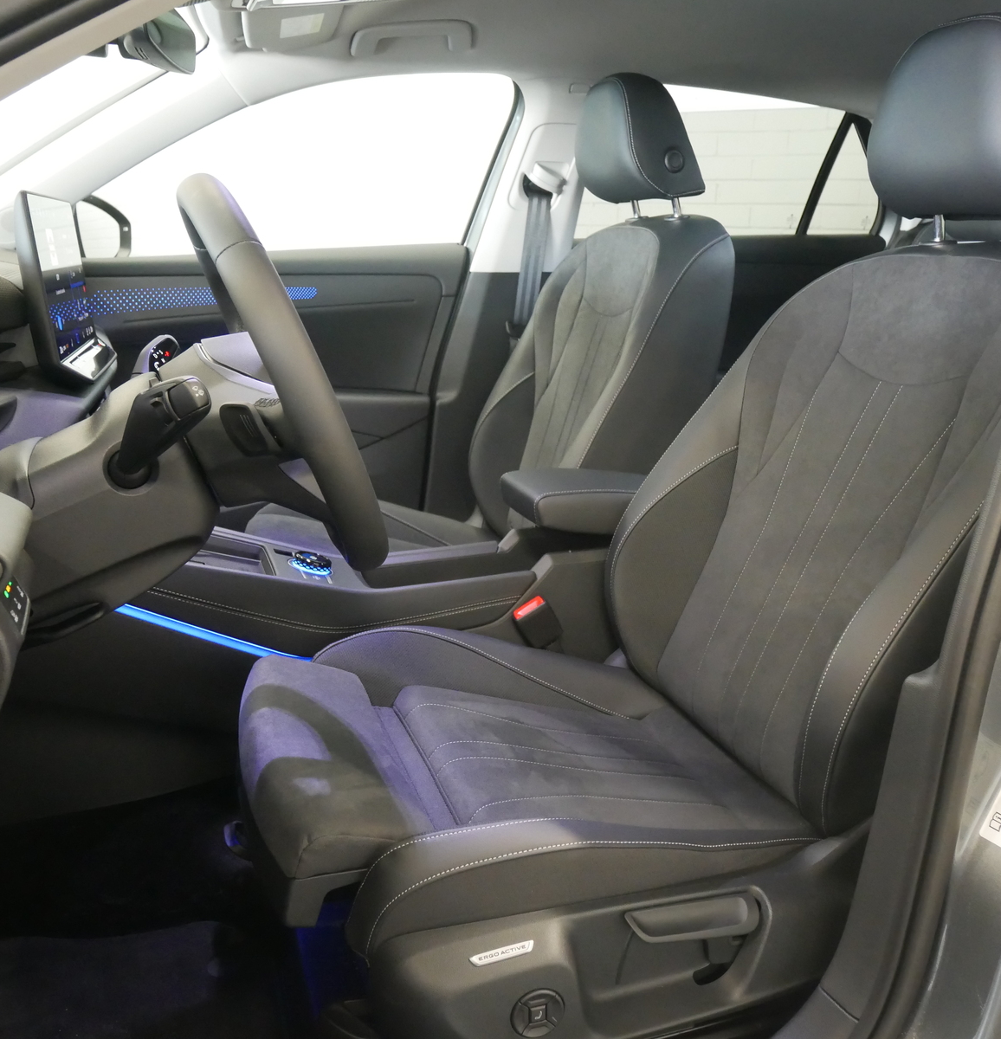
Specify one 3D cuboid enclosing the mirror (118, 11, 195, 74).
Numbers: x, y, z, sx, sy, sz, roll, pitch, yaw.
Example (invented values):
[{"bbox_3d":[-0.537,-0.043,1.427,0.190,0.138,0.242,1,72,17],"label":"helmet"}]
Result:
[{"bbox_3d":[-0.387,-0.552,1.061,0.058,0.072,0.240,4,15,-8],"label":"mirror"}]

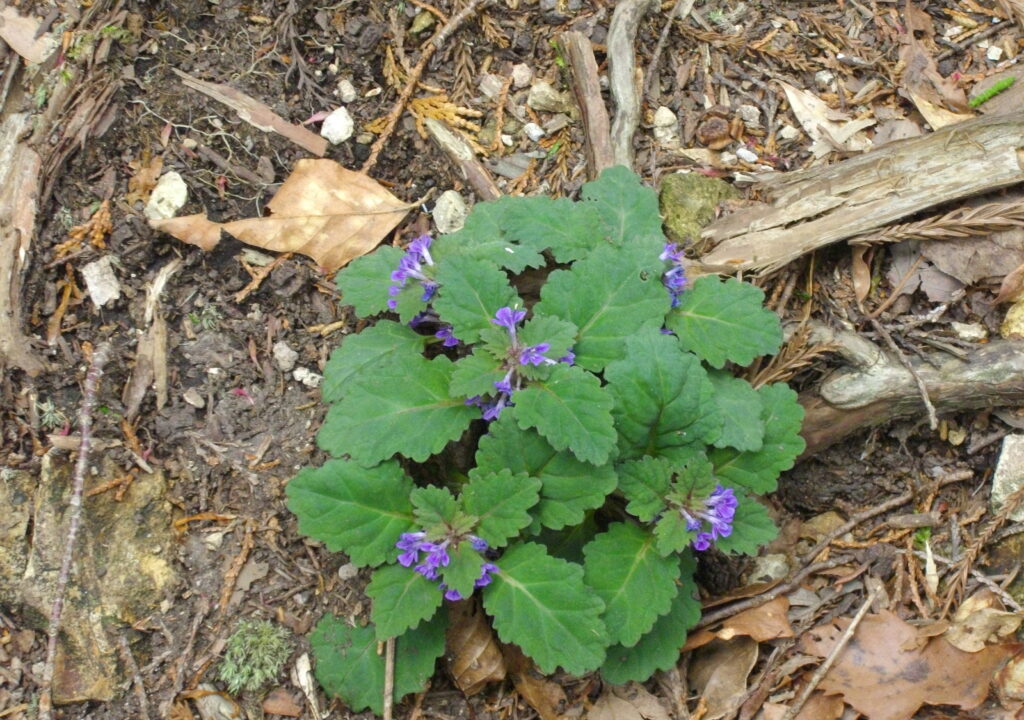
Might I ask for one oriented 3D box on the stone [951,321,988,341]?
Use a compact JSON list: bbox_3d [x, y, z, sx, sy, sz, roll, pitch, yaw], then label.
[{"bbox_3d":[0.150,-0.009,0.901,0.011,0.006,0.006,2,63,1],"label":"stone"}]

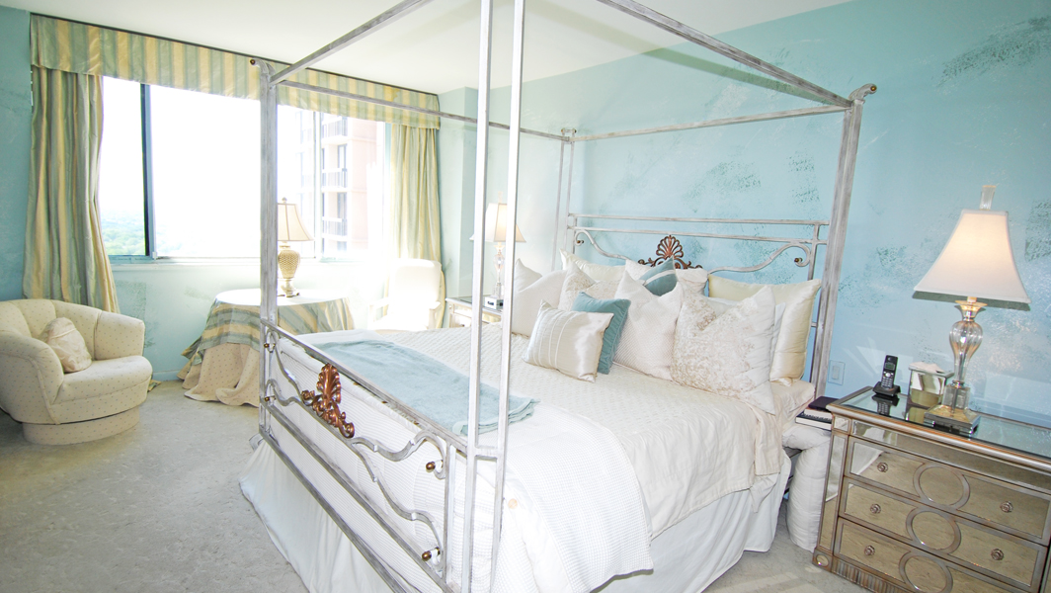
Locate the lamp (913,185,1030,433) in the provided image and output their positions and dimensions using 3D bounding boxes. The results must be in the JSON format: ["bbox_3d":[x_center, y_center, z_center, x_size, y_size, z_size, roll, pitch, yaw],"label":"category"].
[{"bbox_3d":[1.799,0.042,2.123,0.370,0.950,0.370,-4,10,-41],"label":"lamp"}]

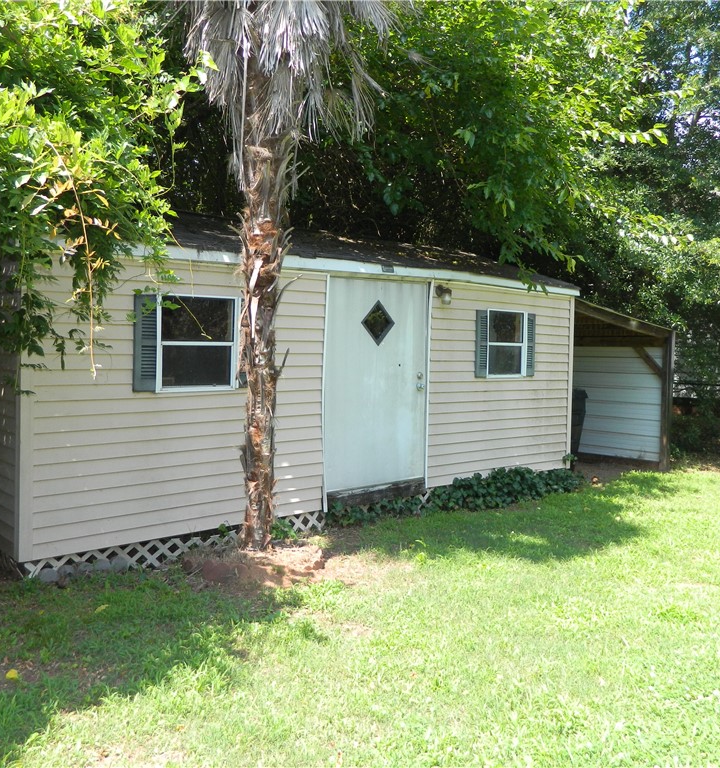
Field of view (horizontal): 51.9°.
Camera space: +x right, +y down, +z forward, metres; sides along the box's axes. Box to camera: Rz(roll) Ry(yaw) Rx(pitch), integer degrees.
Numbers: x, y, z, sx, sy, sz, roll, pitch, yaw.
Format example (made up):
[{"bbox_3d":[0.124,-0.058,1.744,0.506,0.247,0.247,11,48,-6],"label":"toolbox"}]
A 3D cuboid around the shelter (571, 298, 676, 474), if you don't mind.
[{"bbox_3d":[2.649,0.032,10.556,2.544,2.226,2.624,-2,4,-41],"label":"shelter"}]

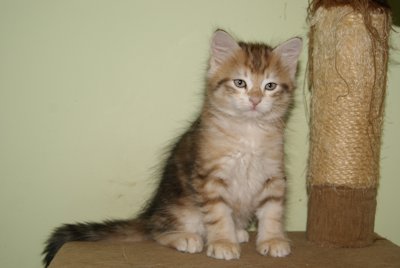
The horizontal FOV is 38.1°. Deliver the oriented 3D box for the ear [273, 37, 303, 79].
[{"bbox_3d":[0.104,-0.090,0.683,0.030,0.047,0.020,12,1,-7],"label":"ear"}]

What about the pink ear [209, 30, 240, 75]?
[{"bbox_3d":[0.029,-0.096,0.683,0.034,0.050,0.020,-5,1,17],"label":"pink ear"}]

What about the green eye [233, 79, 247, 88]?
[{"bbox_3d":[0.045,-0.057,0.660,0.015,0.010,0.007,4,3,8],"label":"green eye"}]

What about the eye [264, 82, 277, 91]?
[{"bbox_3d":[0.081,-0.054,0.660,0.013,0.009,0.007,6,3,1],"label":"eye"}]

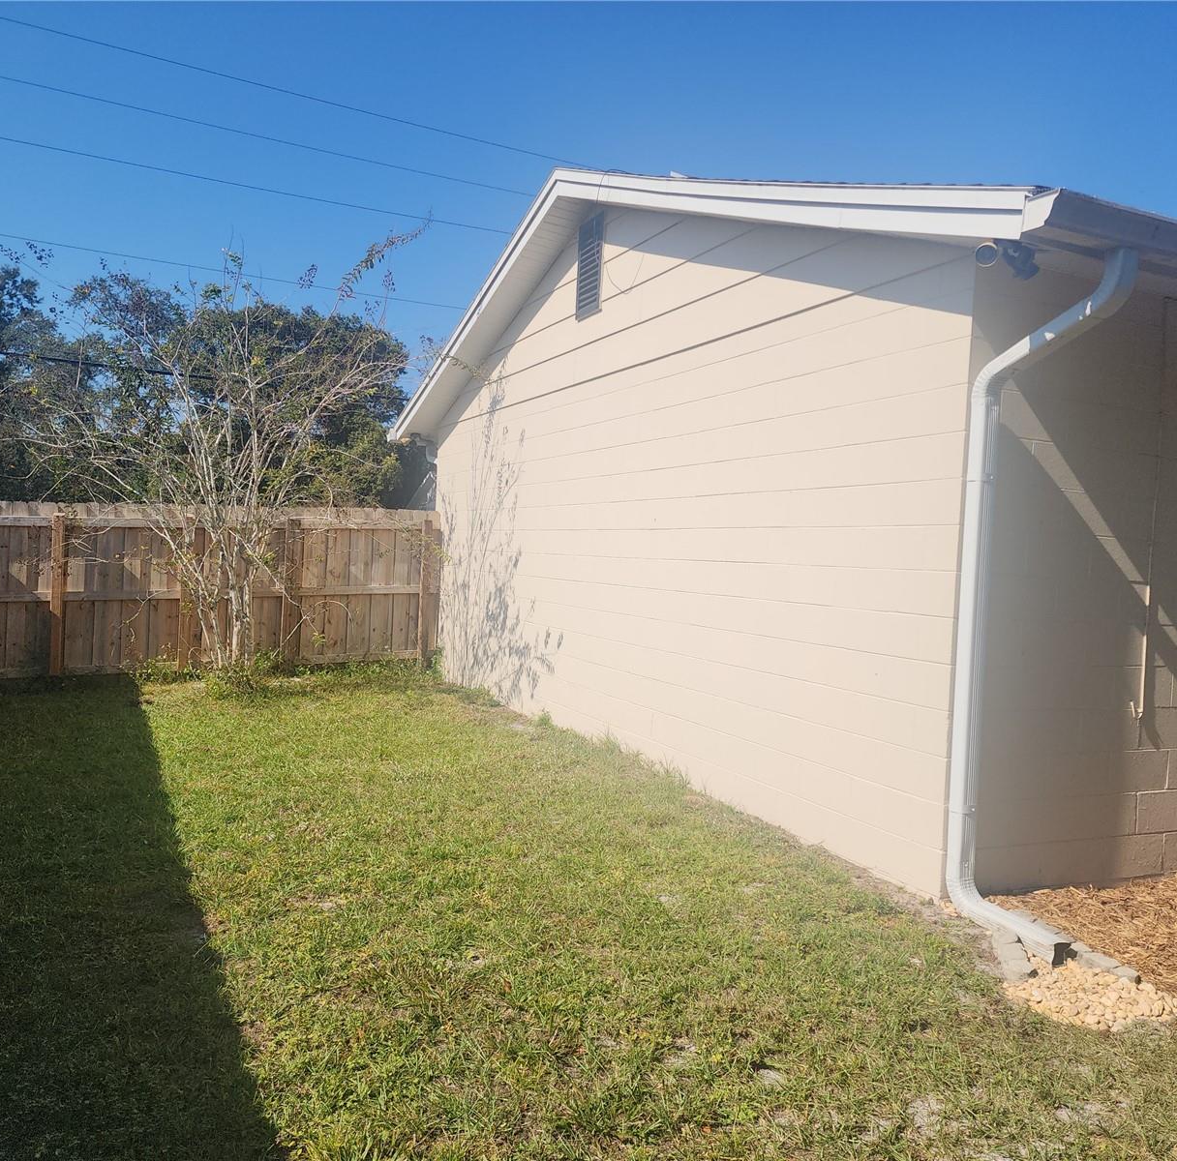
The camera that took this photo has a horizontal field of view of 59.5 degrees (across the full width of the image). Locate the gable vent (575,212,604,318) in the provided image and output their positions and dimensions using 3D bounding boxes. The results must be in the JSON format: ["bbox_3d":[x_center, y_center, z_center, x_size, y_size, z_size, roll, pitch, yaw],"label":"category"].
[{"bbox_3d":[0.011,-2.462,8.133,0.050,0.765,0.450,2,1,-24],"label":"gable vent"}]

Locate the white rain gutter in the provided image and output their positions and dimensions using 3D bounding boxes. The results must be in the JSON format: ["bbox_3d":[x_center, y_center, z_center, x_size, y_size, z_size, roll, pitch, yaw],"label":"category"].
[{"bbox_3d":[1.790,0.110,4.152,0.088,2.722,0.700,2,1,-24],"label":"white rain gutter"}]

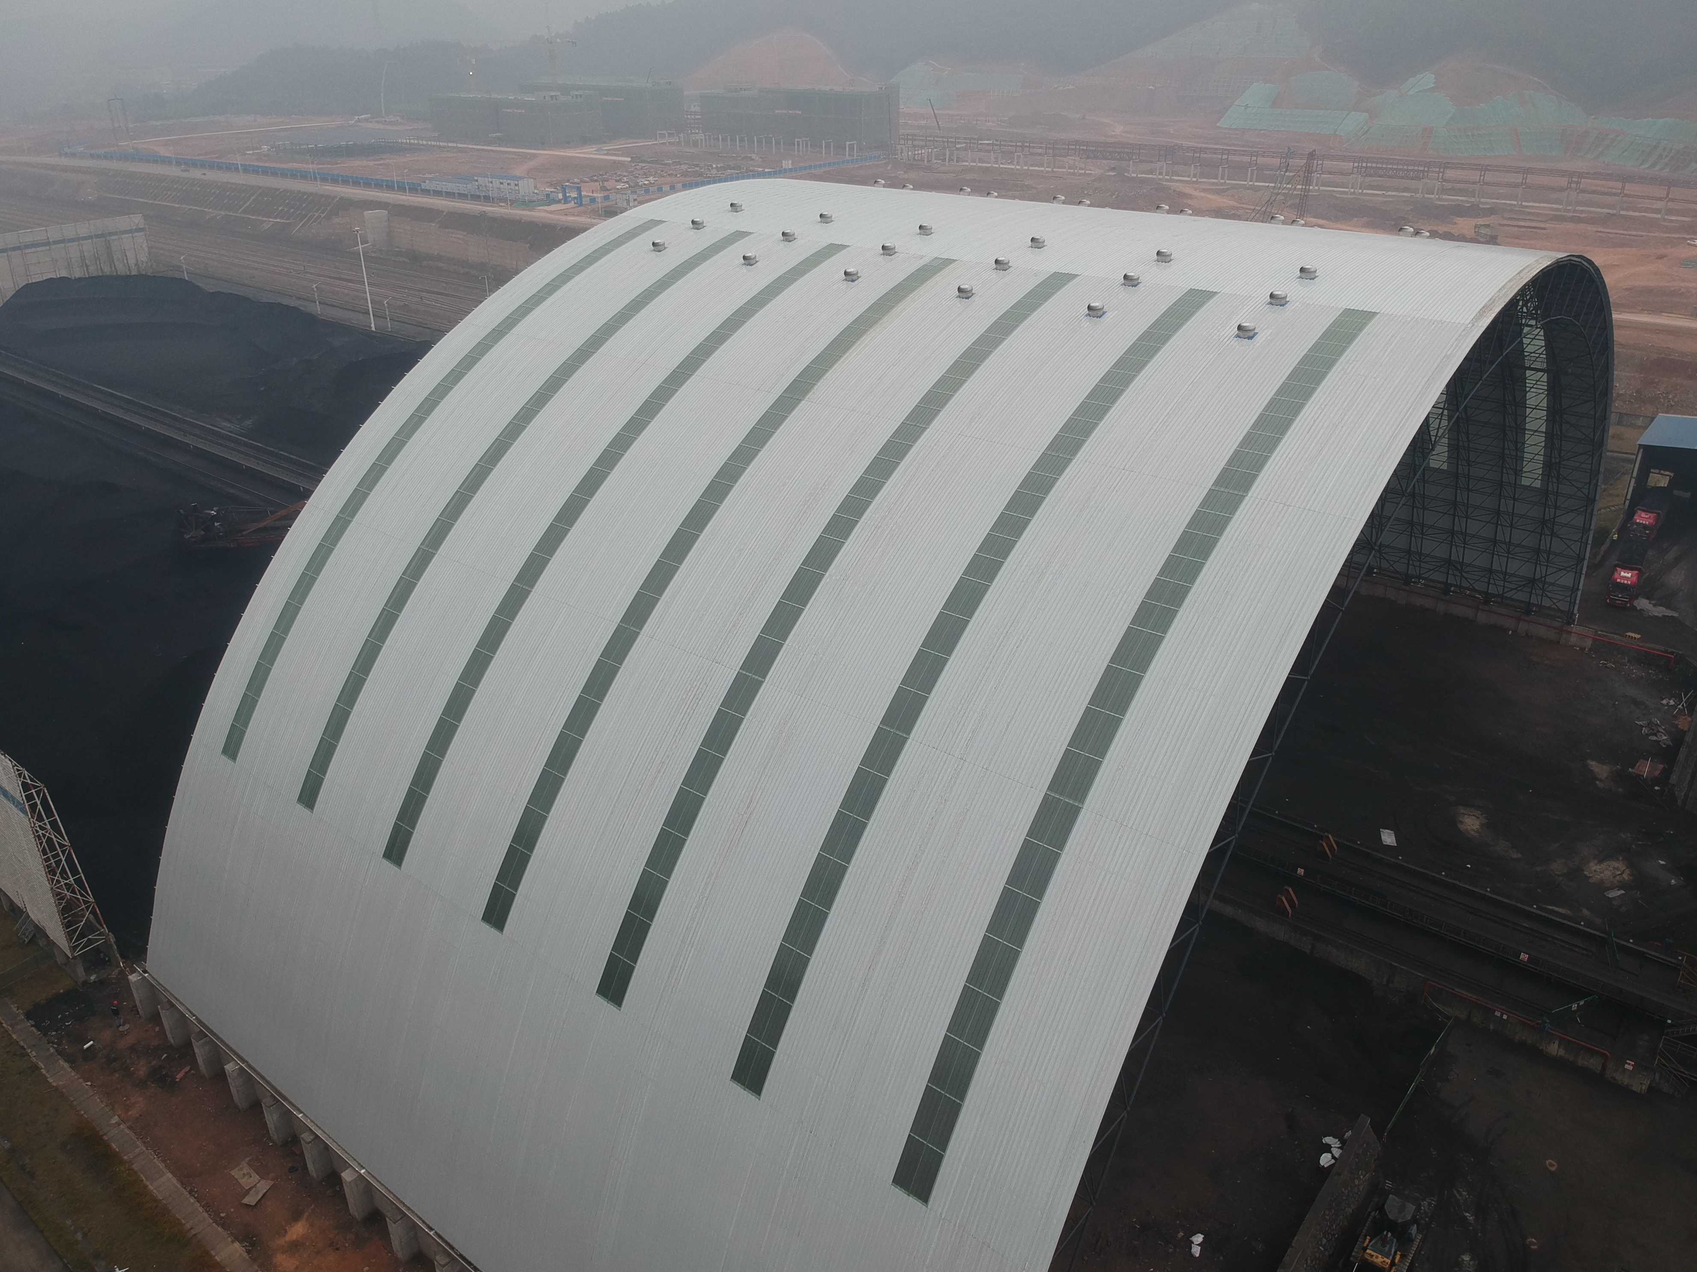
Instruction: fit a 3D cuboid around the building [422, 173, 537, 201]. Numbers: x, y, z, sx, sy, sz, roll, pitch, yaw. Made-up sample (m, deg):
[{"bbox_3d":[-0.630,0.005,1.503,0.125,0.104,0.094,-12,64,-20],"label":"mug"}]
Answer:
[{"bbox_3d":[-140.893,-172.546,465.050,54.000,6.600,9.000,16,31,29],"label":"building"}]

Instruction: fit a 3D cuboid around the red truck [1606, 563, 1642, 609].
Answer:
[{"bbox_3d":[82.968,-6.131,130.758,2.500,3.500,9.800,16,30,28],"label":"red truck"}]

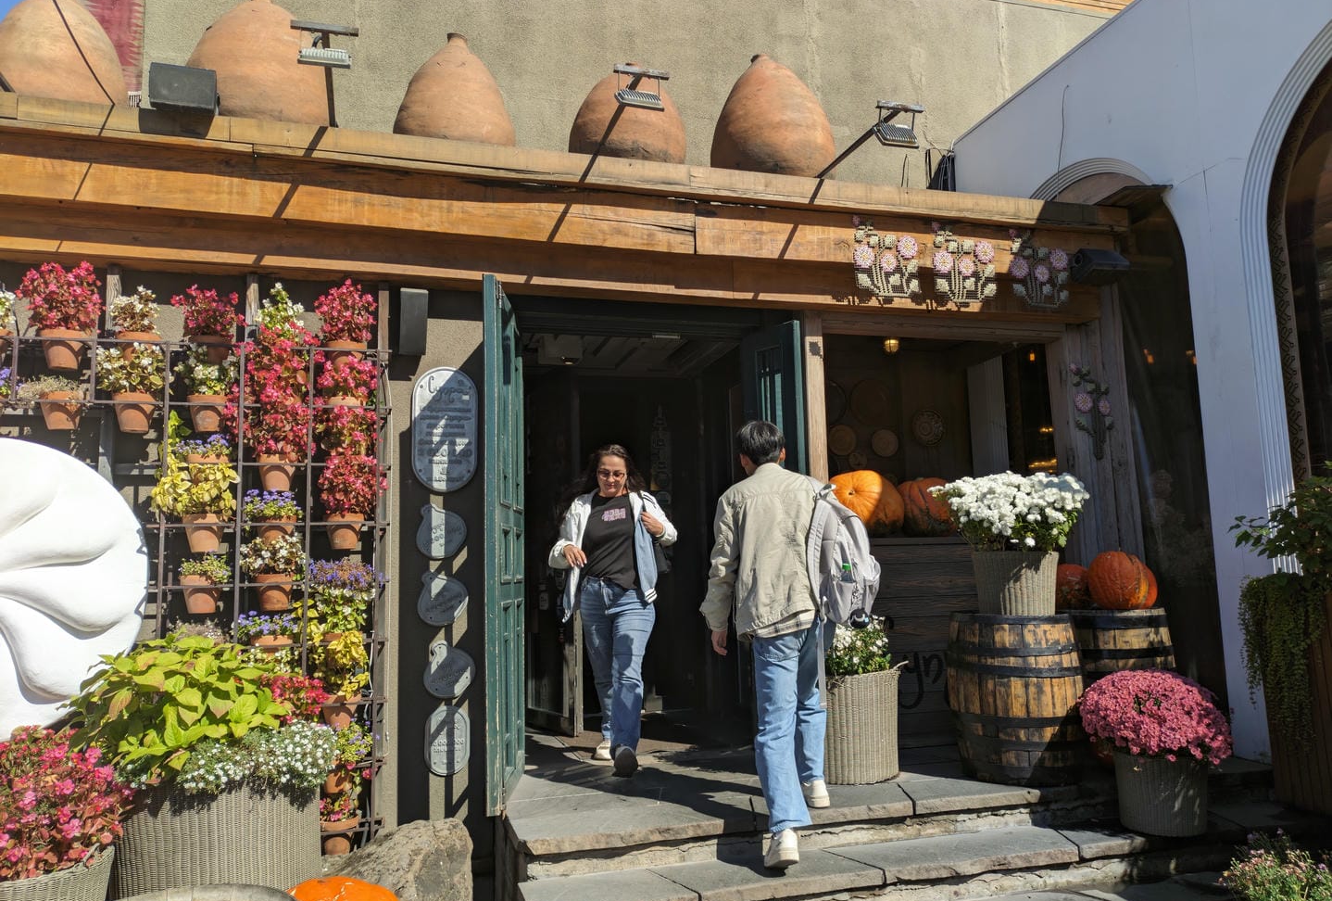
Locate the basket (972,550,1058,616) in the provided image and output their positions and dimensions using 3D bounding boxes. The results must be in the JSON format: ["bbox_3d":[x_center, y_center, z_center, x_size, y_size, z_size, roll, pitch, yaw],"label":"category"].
[{"bbox_3d":[1.795,0.681,4.974,0.432,0.317,0.432,1,-7,-18],"label":"basket"}]

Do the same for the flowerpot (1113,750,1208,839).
[{"bbox_3d":[2.221,1.512,4.317,0.385,0.328,0.385,1,-7,-18],"label":"flowerpot"}]

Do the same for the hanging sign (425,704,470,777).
[{"bbox_3d":[-1.030,1.365,4.542,0.205,0.335,0.030,1,-7,-17],"label":"hanging sign"}]

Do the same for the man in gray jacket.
[{"bbox_3d":[0.409,0.760,4.095,0.530,1.760,0.560,-1,-7,-7],"label":"man in gray jacket"}]

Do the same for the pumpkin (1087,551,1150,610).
[{"bbox_3d":[2.213,0.632,4.710,0.295,0.285,0.295,1,-7,-17],"label":"pumpkin"}]

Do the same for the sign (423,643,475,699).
[{"bbox_3d":[-1.029,1.044,4.580,0.245,0.270,0.030,1,-7,-17],"label":"sign"}]

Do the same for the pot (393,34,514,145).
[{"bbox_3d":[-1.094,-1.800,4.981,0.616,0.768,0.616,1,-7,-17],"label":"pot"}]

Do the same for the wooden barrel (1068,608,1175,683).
[{"bbox_3d":[2.410,1.221,5.139,0.650,0.780,0.650,1,-7,-17],"label":"wooden barrel"}]

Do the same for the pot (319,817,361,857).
[{"bbox_3d":[-1.521,1.802,4.502,0.186,0.172,0.186,1,-7,-18],"label":"pot"}]

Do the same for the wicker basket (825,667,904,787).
[{"bbox_3d":[0.911,1.387,4.940,0.511,0.521,0.511,1,-7,-18],"label":"wicker basket"}]

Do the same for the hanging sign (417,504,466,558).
[{"bbox_3d":[-1.083,0.395,4.649,0.240,0.271,0.030,1,-7,-17],"label":"hanging sign"}]

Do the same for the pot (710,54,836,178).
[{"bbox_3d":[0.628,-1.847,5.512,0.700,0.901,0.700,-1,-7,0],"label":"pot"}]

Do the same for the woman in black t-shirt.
[{"bbox_3d":[-0.279,0.778,4.976,0.630,1.650,0.550,0,-7,-11],"label":"woman in black t-shirt"}]

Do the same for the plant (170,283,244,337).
[{"bbox_3d":[-1.987,-0.603,4.162,0.306,0.225,0.270,1,-7,-17],"label":"plant"}]

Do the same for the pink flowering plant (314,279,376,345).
[{"bbox_3d":[-1.581,-0.681,4.743,0.281,0.307,0.260,1,-7,-18],"label":"pink flowering plant"}]

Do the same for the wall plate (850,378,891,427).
[{"bbox_3d":[1.457,-0.343,6.850,0.332,0.332,0.045,1,-7,-18],"label":"wall plate"}]

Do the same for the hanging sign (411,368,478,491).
[{"bbox_3d":[-1.142,-0.106,4.970,0.336,0.643,0.025,1,-7,-18],"label":"hanging sign"}]

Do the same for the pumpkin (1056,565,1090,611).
[{"bbox_3d":[2.222,0.742,5.261,0.280,0.250,0.280,1,-7,-17],"label":"pumpkin"}]

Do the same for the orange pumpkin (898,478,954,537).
[{"bbox_3d":[1.583,0.348,5.773,0.380,0.370,0.380,1,-7,-17],"label":"orange pumpkin"}]

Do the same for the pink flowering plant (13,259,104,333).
[{"bbox_3d":[-2.607,-0.662,4.145,0.330,0.320,0.310,1,-7,-17],"label":"pink flowering plant"}]

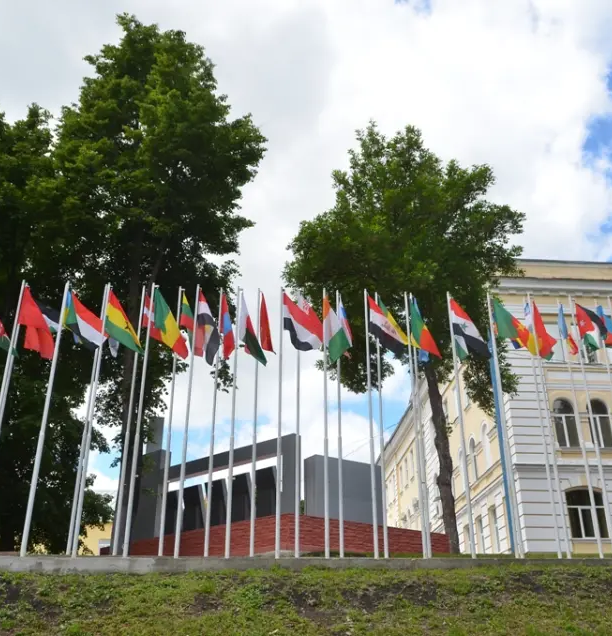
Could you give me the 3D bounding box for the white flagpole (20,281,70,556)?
[{"bbox_3d":[-5.544,1.932,14.261,0.090,6.000,0.090,0,-23,0],"label":"white flagpole"}]

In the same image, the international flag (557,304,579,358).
[{"bbox_3d":[6.894,0.349,17.469,0.330,1.560,0.330,1,-23,-2],"label":"international flag"}]

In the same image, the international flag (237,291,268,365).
[{"bbox_3d":[-1.246,0.221,15.496,0.850,1.600,0.300,18,-29,-36],"label":"international flag"}]

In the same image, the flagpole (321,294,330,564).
[{"bbox_3d":[0.436,2.073,14.598,0.080,6.020,0.080,1,-23,-2],"label":"flagpole"}]

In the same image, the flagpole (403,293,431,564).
[{"bbox_3d":[2.396,2.118,14.692,0.080,5.998,0.080,1,-23,-2],"label":"flagpole"}]

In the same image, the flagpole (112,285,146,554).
[{"bbox_3d":[-4.197,2.209,15.952,0.080,6.600,0.080,1,-23,-2],"label":"flagpole"}]

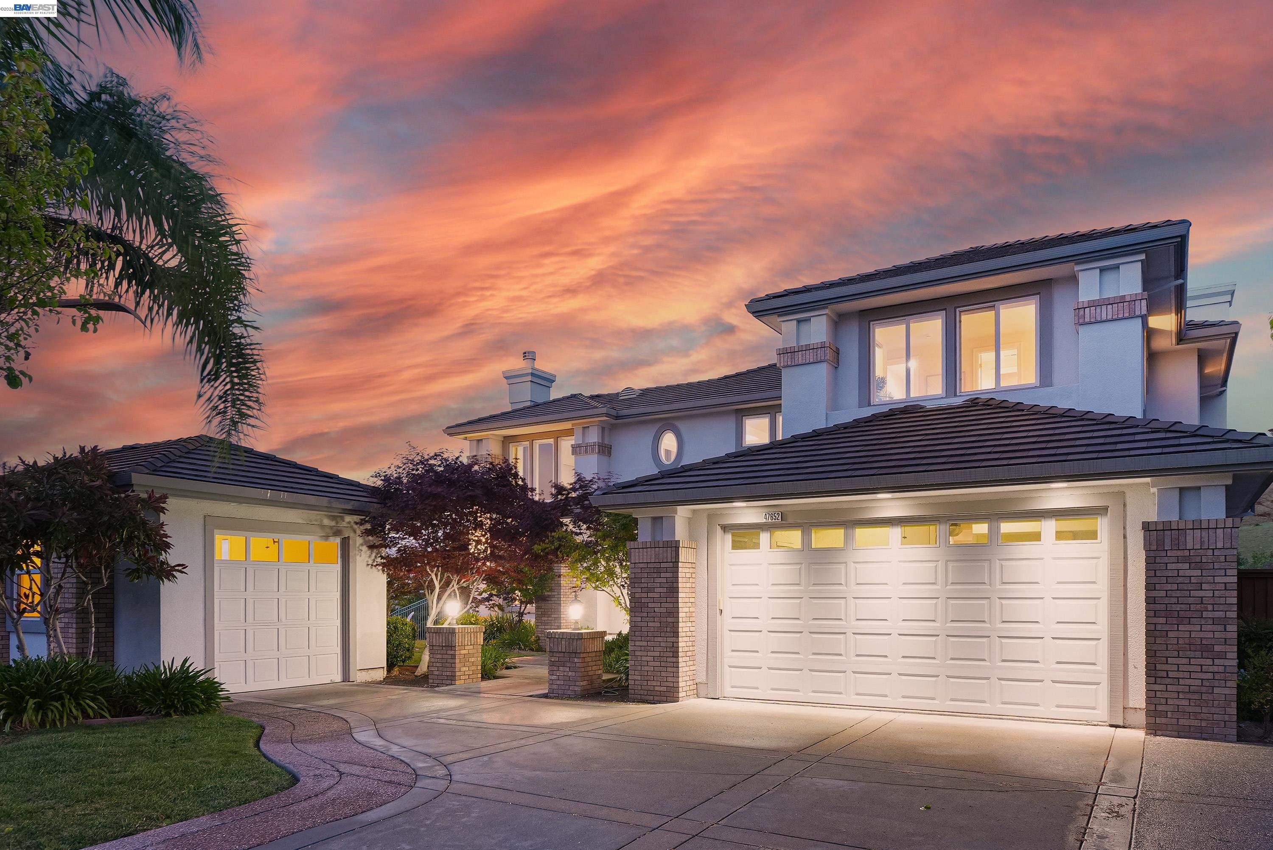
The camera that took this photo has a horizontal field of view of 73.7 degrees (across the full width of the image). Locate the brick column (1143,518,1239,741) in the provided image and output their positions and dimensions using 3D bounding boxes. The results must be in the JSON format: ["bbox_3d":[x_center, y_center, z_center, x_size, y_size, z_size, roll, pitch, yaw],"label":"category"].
[{"bbox_3d":[5.950,2.180,9.120,0.860,2.240,0.740,-3,-6,29],"label":"brick column"}]

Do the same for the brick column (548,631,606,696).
[{"bbox_3d":[-0.906,3.580,12.810,0.650,0.960,0.650,-3,-6,29],"label":"brick column"}]

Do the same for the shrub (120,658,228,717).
[{"bbox_3d":[-5.888,3.339,10.800,1.380,0.770,1.250,3,-6,-29],"label":"shrub"}]

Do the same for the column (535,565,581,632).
[{"bbox_3d":[-2.060,4.610,22.100,0.820,2.550,0.820,-3,-6,29],"label":"column"}]

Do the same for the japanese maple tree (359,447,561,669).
[{"bbox_3d":[-3.222,2.469,15.500,3.700,4.150,3.500,1,-5,-12],"label":"japanese maple tree"}]

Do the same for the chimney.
[{"bbox_3d":[-3.211,-1.344,25.500,1.040,1.800,1.280,-3,-6,29],"label":"chimney"}]

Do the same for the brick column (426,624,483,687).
[{"bbox_3d":[-3.090,3.900,14.460,0.650,0.970,0.650,-3,-6,29],"label":"brick column"}]

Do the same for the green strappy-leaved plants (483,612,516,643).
[{"bbox_3d":[-3.725,5.474,22.800,0.950,0.850,0.900,1,-5,-9],"label":"green strappy-leaved plants"}]

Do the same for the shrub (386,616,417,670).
[{"bbox_3d":[-4.711,4.335,16.900,0.750,1.060,0.780,1,-5,-16],"label":"shrub"}]

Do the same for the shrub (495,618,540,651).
[{"bbox_3d":[-3.079,5.450,22.000,1.170,0.850,1.100,1,-5,-8],"label":"shrub"}]

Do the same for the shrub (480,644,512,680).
[{"bbox_3d":[-2.569,4.303,15.500,0.680,0.680,0.660,1,-5,-9],"label":"shrub"}]

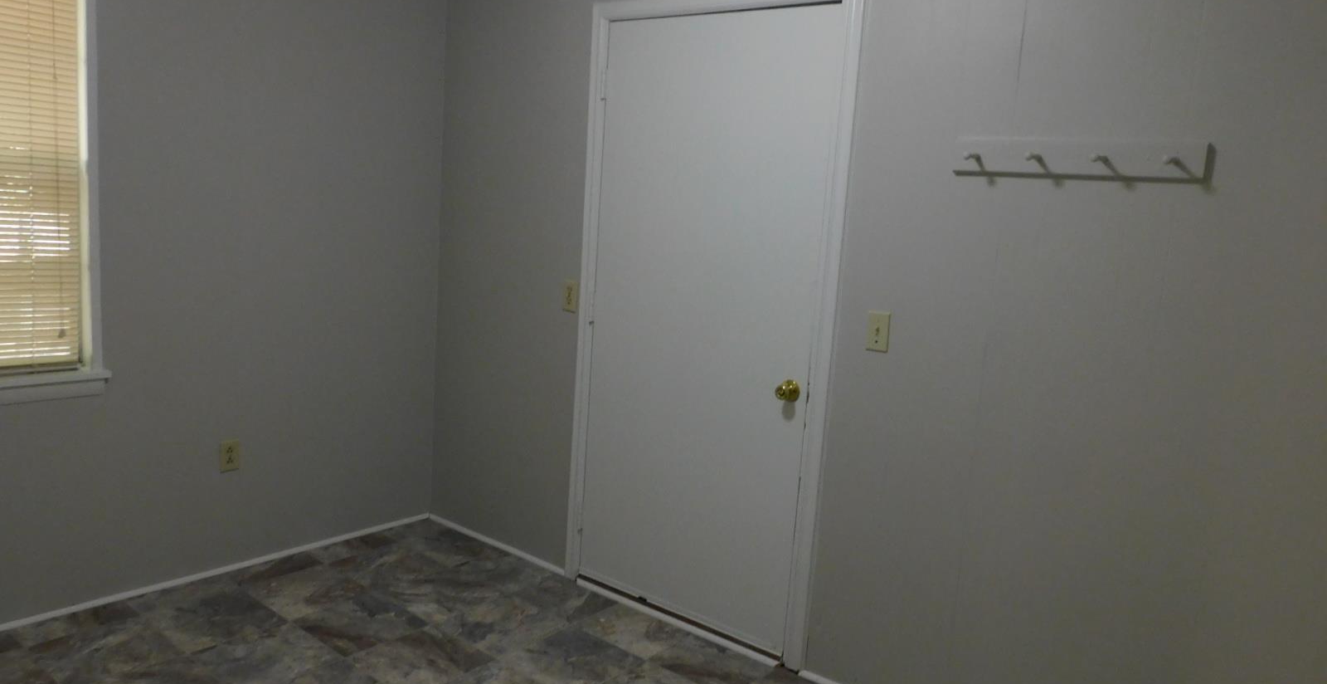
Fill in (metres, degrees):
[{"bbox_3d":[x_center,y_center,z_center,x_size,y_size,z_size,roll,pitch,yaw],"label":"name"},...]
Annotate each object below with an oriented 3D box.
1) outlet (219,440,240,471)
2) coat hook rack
[{"bbox_3d":[-1.565,0.411,3.324,0.010,0.115,0.069,11,11,38],"label":"outlet"},{"bbox_3d":[1.002,-0.458,2.278,0.600,0.087,0.081,11,11,38],"label":"coat hook rack"}]

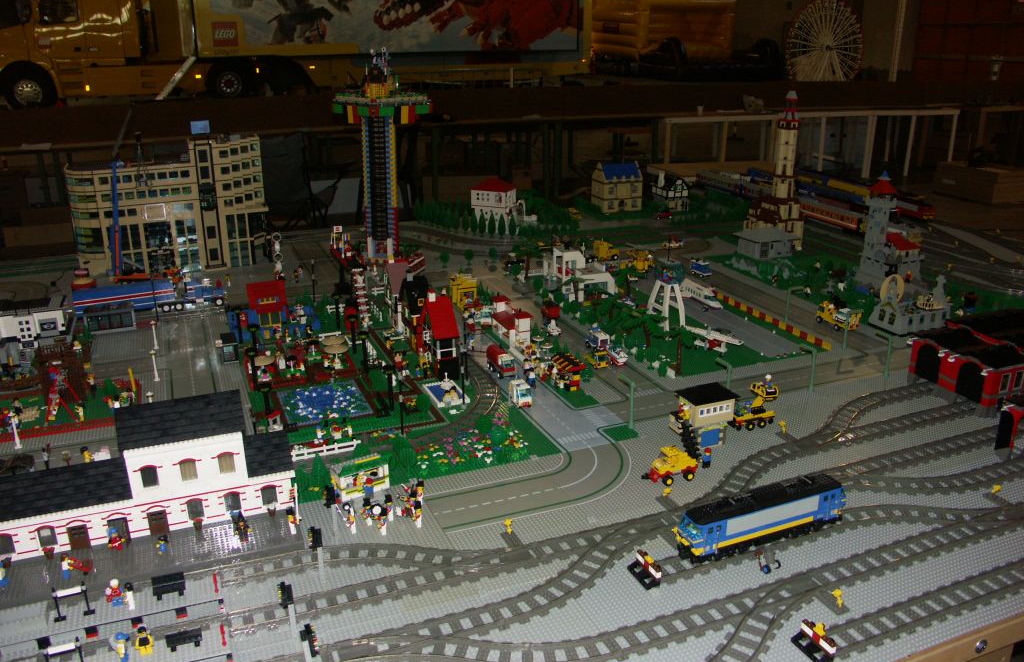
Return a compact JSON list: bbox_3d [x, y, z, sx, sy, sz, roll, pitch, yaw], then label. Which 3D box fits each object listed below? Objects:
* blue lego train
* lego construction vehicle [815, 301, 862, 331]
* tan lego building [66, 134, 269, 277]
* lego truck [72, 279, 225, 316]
[{"bbox_3d":[0.429,0.316,1.401,0.322,0.082,0.050,-8,20,-21],"label":"blue lego train"},{"bbox_3d":[0.974,-0.039,2.492,0.050,0.056,0.126,-8,20,-21],"label":"lego construction vehicle"},{"bbox_3d":[-1.345,-0.504,3.267,0.720,0.500,0.264,-8,20,-21],"label":"tan lego building"},{"bbox_3d":[-1.191,-0.106,2.720,0.488,0.088,0.060,-8,21,-21],"label":"lego truck"}]

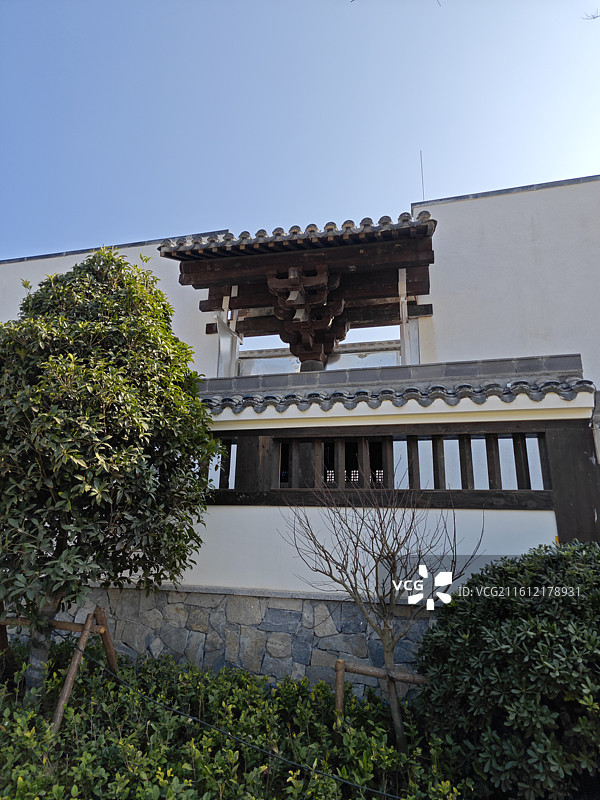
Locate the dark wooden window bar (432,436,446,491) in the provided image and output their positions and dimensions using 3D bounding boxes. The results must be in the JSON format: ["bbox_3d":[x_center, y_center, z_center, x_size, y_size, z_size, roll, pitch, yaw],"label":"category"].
[{"bbox_3d":[1.272,0.583,4.845,0.090,0.510,0.075,-3,-17,16],"label":"dark wooden window bar"}]

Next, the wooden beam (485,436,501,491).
[{"bbox_3d":[1.718,0.560,4.719,0.090,0.510,0.075,-3,-17,16],"label":"wooden beam"}]

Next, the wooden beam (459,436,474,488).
[{"bbox_3d":[1.498,0.571,4.782,0.090,0.510,0.075,-3,-17,16],"label":"wooden beam"}]

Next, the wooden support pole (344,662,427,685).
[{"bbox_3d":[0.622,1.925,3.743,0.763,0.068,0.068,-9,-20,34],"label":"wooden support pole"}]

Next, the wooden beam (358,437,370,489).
[{"bbox_3d":[0.611,0.617,5.032,0.090,0.510,0.075,-3,-17,16],"label":"wooden beam"}]

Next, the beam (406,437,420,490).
[{"bbox_3d":[1.048,0.594,4.908,0.090,0.510,0.075,-3,-17,16],"label":"beam"}]

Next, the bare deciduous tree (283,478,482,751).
[{"bbox_3d":[0.572,1.533,3.874,1.400,1.889,1.300,-3,-17,16],"label":"bare deciduous tree"}]

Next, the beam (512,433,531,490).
[{"bbox_3d":[1.940,0.548,4.657,0.090,0.510,0.075,-3,-17,16],"label":"beam"}]

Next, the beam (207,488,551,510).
[{"bbox_3d":[0.602,0.934,4.949,3.229,0.167,0.170,-3,-17,16],"label":"beam"}]

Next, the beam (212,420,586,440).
[{"bbox_3d":[0.765,0.307,5.091,3.528,0.137,0.170,-3,-17,16],"label":"beam"}]

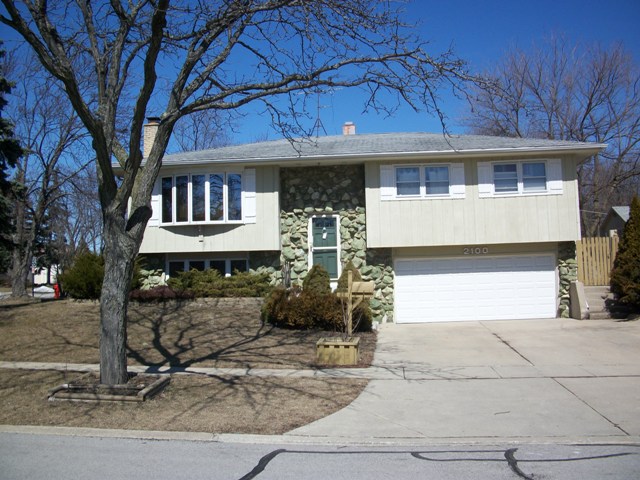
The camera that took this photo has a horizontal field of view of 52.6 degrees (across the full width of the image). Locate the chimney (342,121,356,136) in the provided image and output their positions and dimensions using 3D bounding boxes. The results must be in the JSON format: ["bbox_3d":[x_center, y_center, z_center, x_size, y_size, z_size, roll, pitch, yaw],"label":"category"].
[{"bbox_3d":[1.131,-4.254,24.800,0.480,0.620,0.480,-2,-5,2],"label":"chimney"}]

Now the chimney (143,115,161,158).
[{"bbox_3d":[-5.969,-3.657,23.200,0.660,1.550,0.660,-2,-5,2],"label":"chimney"}]

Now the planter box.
[{"bbox_3d":[0.380,2.292,13.300,0.830,0.460,0.750,-2,-5,7],"label":"planter box"}]

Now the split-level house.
[{"bbox_3d":[1.235,-0.568,24.394,15.000,7.000,10.200,-2,-5,2],"label":"split-level house"}]

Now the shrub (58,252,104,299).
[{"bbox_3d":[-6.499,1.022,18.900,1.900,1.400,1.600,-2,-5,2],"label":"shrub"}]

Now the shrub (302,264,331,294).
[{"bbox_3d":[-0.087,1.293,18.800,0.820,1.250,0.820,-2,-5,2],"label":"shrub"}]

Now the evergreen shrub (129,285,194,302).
[{"bbox_3d":[-4.535,1.507,18.400,1.800,0.500,1.000,-2,-5,2],"label":"evergreen shrub"}]

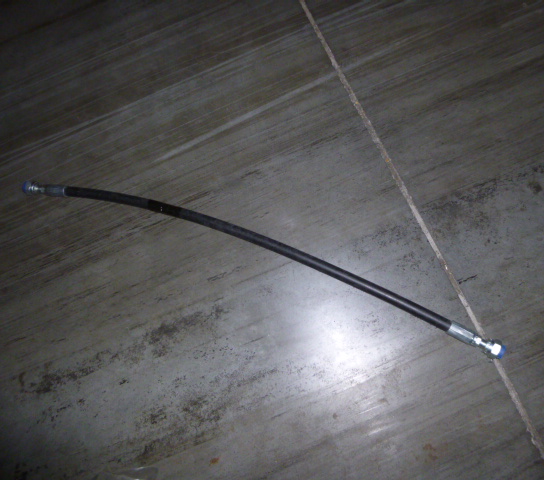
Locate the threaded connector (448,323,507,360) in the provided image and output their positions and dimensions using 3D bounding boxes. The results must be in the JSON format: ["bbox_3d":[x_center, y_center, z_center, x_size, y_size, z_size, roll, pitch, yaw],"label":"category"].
[{"bbox_3d":[0.243,0.118,0.549,0.065,0.020,0.021,24,83,13],"label":"threaded connector"}]

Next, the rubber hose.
[{"bbox_3d":[-0.040,0.004,0.618,0.562,0.017,0.041,19,82,12],"label":"rubber hose"}]

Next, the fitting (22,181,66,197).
[{"bbox_3d":[-0.337,-0.074,0.682,0.066,0.020,0.021,6,79,10],"label":"fitting"}]

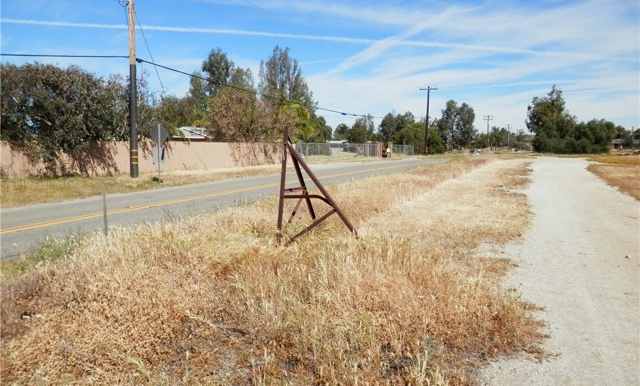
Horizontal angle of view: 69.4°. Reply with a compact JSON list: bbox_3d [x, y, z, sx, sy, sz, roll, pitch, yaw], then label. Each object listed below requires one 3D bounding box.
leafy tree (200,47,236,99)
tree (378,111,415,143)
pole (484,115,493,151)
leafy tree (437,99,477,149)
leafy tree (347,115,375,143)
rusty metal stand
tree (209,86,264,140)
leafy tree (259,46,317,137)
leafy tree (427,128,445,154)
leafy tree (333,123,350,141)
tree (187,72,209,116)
[{"bbox_3d":[-11.004,-9.705,50.252,3.750,11.900,4.000,0,6,0],"label":"leafy tree"},{"bbox_3d":[12.907,-10.261,78.353,6.150,7.020,6.000,0,6,0],"label":"tree"},{"bbox_3d":[46.823,-16.869,128.937,2.400,9.390,0.400,3,7,27],"label":"pole"},{"bbox_3d":[27.618,-13.697,94.076,8.220,10.500,7.500,0,6,0],"label":"leafy tree"},{"bbox_3d":[7.099,-10.338,81.362,4.970,6.530,4.800,0,6,0],"label":"leafy tree"},{"bbox_3d":[-0.030,-0.137,8.132,1.320,1.860,1.200,0,6,0],"label":"rusty metal stand"},{"bbox_3d":[-6.641,-5.295,36.644,4.320,6.030,4.300,0,6,0],"label":"tree"},{"bbox_3d":[-3.248,-9.392,48.274,6.360,11.700,6.000,0,6,0],"label":"leafy tree"},{"bbox_3d":[18.072,-8.191,72.540,2.840,4.140,3.000,0,6,0],"label":"leafy tree"},{"bbox_3d":[4.144,-10.669,89.372,3.500,5.480,3.600,0,6,0],"label":"leafy tree"},{"bbox_3d":[-12.969,-8.167,49.411,2.380,9.020,2.800,0,6,0],"label":"tree"}]

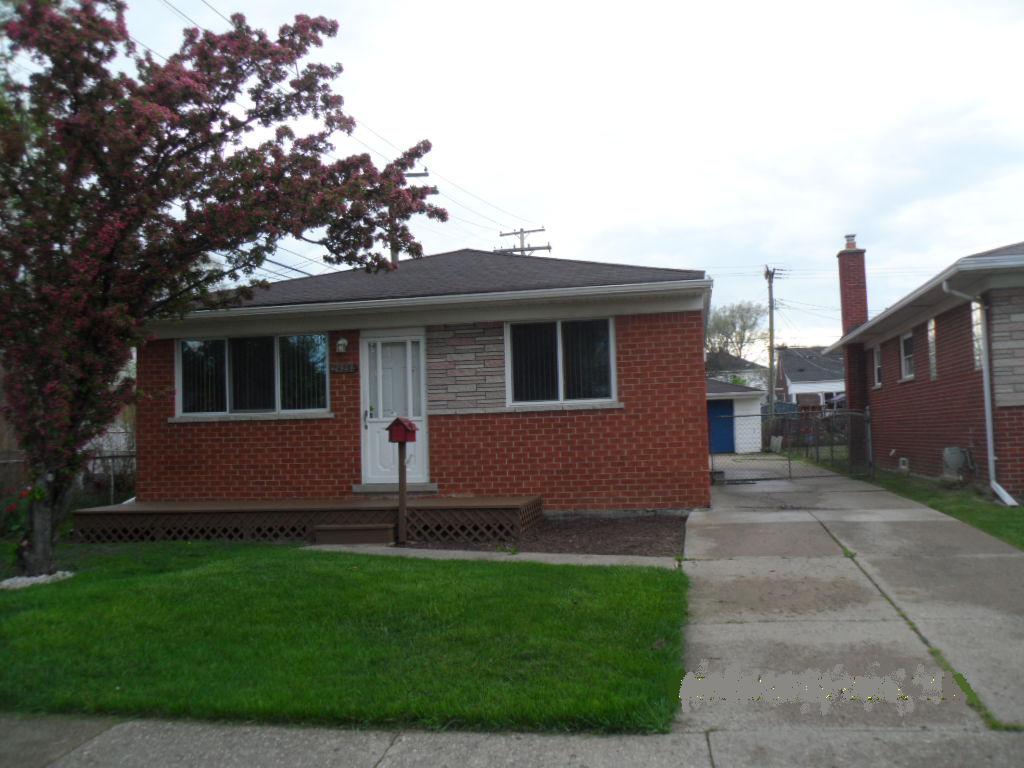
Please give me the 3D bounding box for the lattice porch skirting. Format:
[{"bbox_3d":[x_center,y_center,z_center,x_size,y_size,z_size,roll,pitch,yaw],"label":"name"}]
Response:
[{"bbox_3d":[-2.654,1.784,12.053,5.967,0.410,1.370,-2,-2,12],"label":"lattice porch skirting"}]

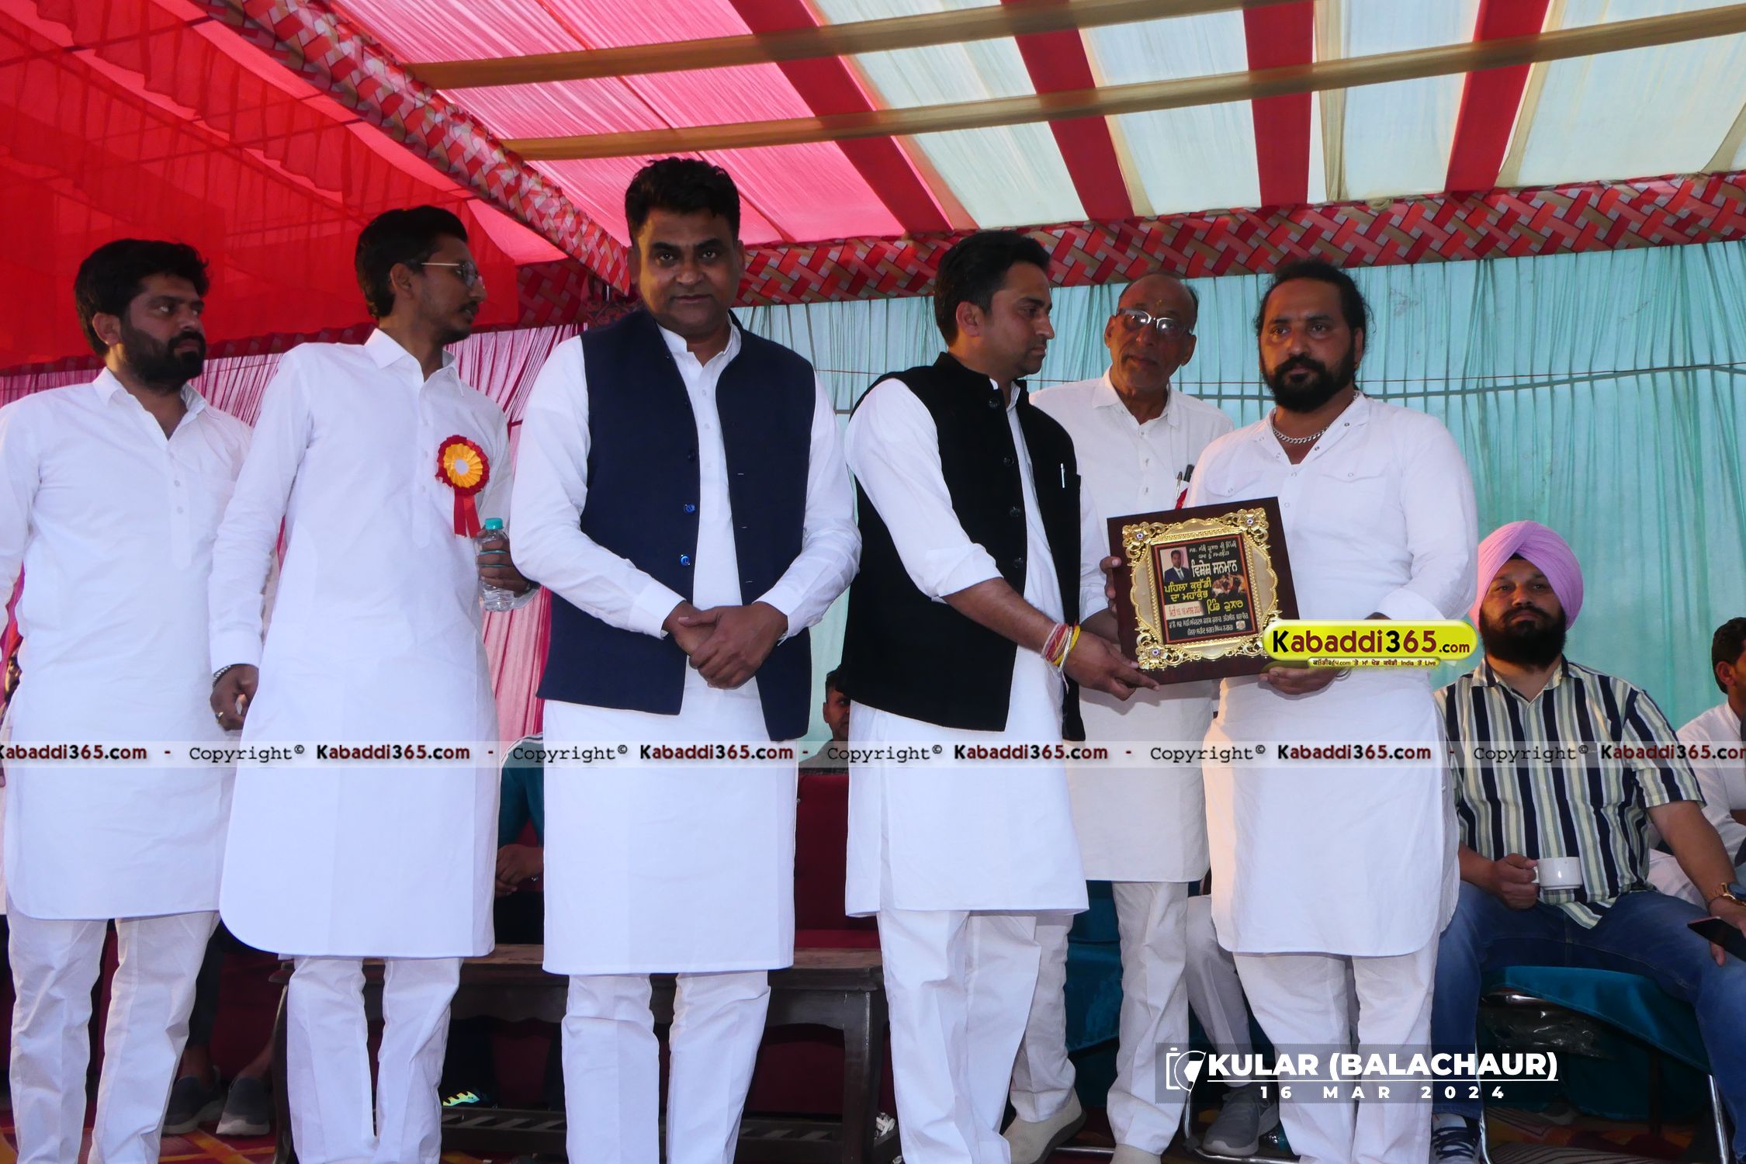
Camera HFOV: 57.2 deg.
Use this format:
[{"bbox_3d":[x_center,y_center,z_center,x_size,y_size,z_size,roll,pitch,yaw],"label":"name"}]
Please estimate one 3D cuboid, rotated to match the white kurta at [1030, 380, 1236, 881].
[{"bbox_3d":[0.484,0.079,2.980,0.490,0.950,0.310,-1,-4,17],"label":"white kurta"}]

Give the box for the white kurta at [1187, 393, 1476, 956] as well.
[{"bbox_3d":[0.793,0.156,2.780,0.500,0.970,0.380,-3,-5,34],"label":"white kurta"}]

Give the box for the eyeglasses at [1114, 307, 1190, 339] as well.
[{"bbox_3d":[0.551,-0.491,3.062,0.141,0.042,0.138,15,10,17],"label":"eyeglasses"}]

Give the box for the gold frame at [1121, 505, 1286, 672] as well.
[{"bbox_3d":[0.521,0.011,2.520,0.228,0.232,0.025,-8,-6,6],"label":"gold frame"}]

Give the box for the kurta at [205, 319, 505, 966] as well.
[{"bbox_3d":[-0.877,0.105,2.800,0.540,1.080,0.370,3,-5,-35],"label":"kurta"}]

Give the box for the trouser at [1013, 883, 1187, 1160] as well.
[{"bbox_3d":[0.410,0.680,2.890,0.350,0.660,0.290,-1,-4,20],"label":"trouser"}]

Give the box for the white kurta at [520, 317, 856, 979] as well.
[{"bbox_3d":[-0.289,0.096,2.450,0.530,1.000,0.380,1,-4,-12],"label":"white kurta"}]

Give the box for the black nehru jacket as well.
[{"bbox_3d":[0.158,-0.059,2.780,0.340,0.670,0.470,-4,-5,43],"label":"black nehru jacket"}]

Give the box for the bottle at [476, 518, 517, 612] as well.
[{"bbox_3d":[-0.646,-0.029,2.740,0.059,0.163,0.059,-3,1,0],"label":"bottle"}]

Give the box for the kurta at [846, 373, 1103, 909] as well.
[{"bbox_3d":[0.169,0.104,2.770,0.390,0.930,0.490,-4,-5,43],"label":"kurta"}]

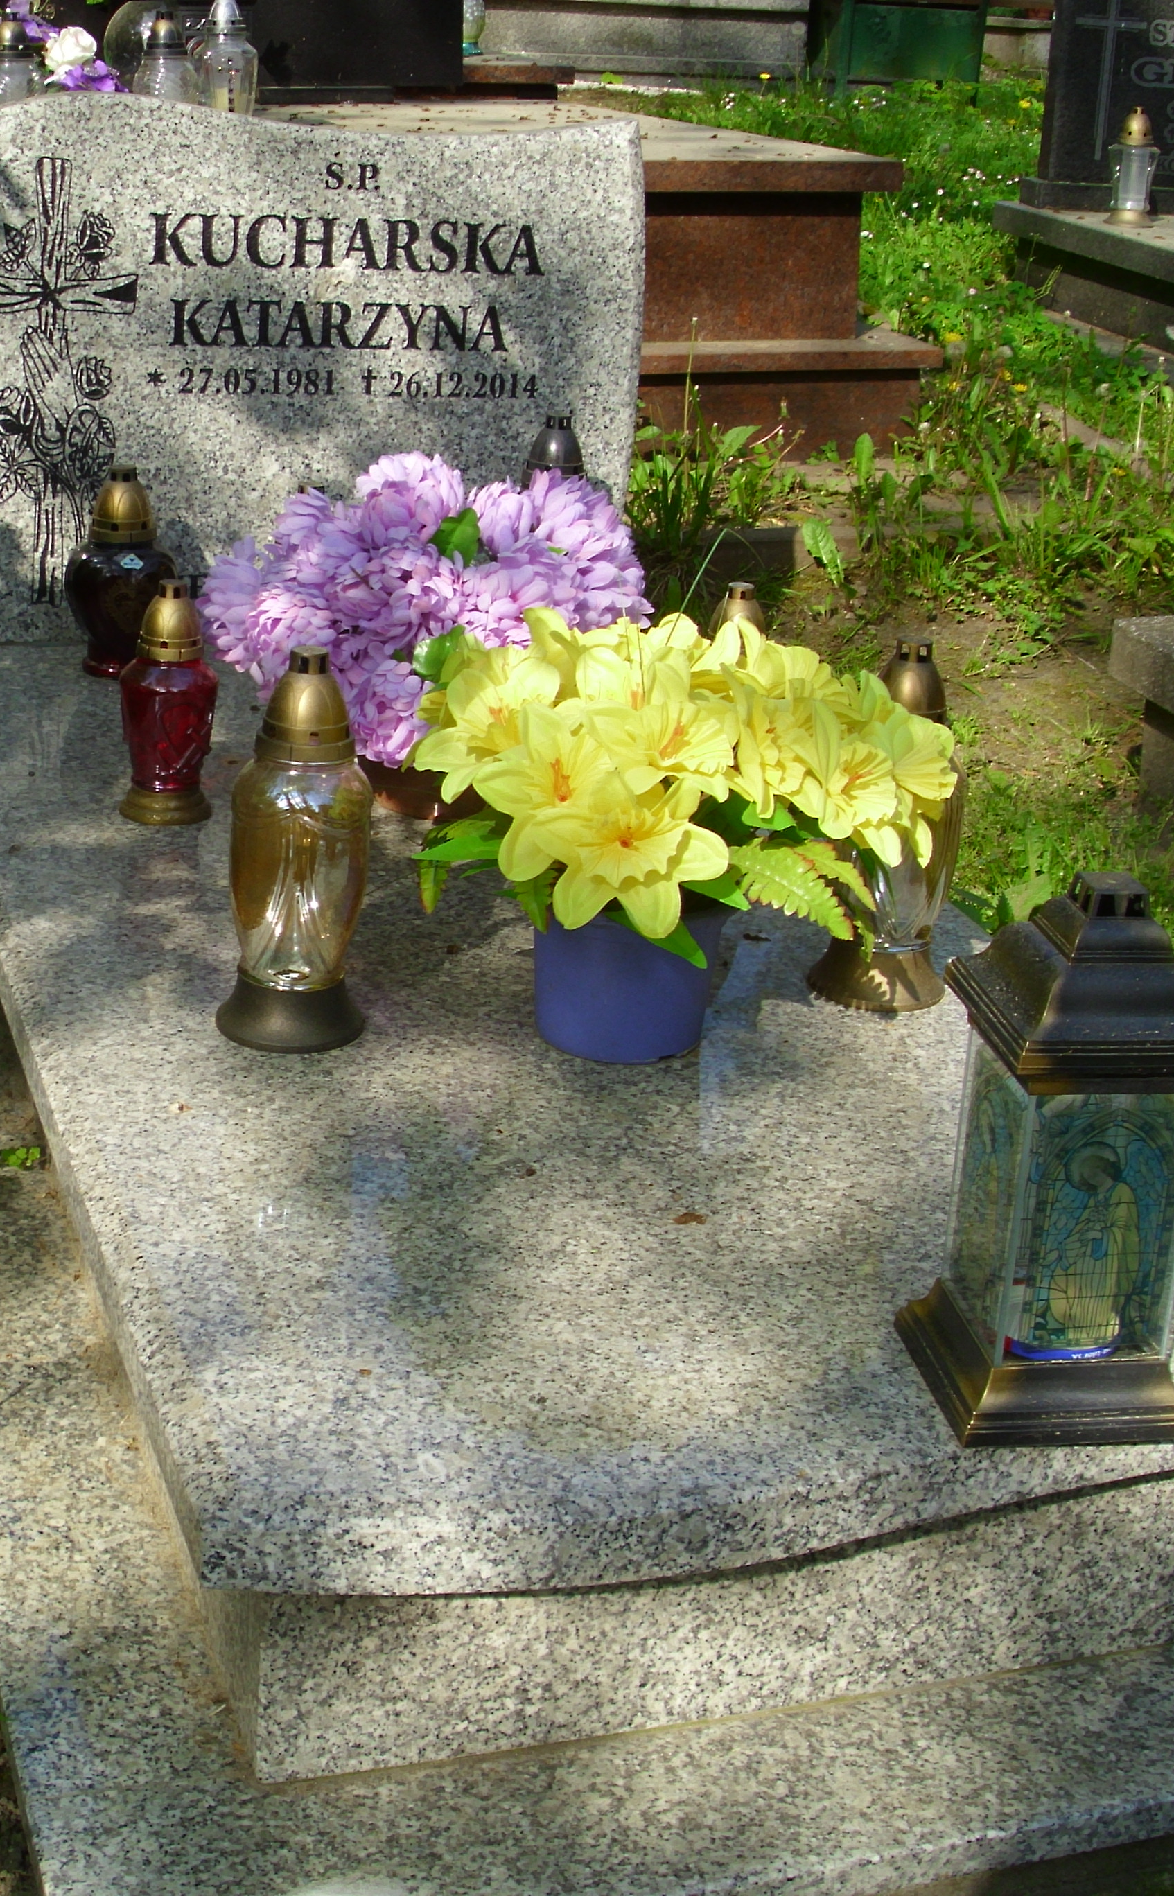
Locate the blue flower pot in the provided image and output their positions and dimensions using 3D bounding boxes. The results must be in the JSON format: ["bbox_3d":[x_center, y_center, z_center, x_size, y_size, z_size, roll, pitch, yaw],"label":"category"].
[{"bbox_3d":[0.029,0.011,1.985,0.155,0.117,0.155,4,21,-1],"label":"blue flower pot"}]

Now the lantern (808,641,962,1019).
[{"bbox_3d":[0.236,-0.099,1.973,0.107,0.279,0.107,3,20,-1],"label":"lantern"}]

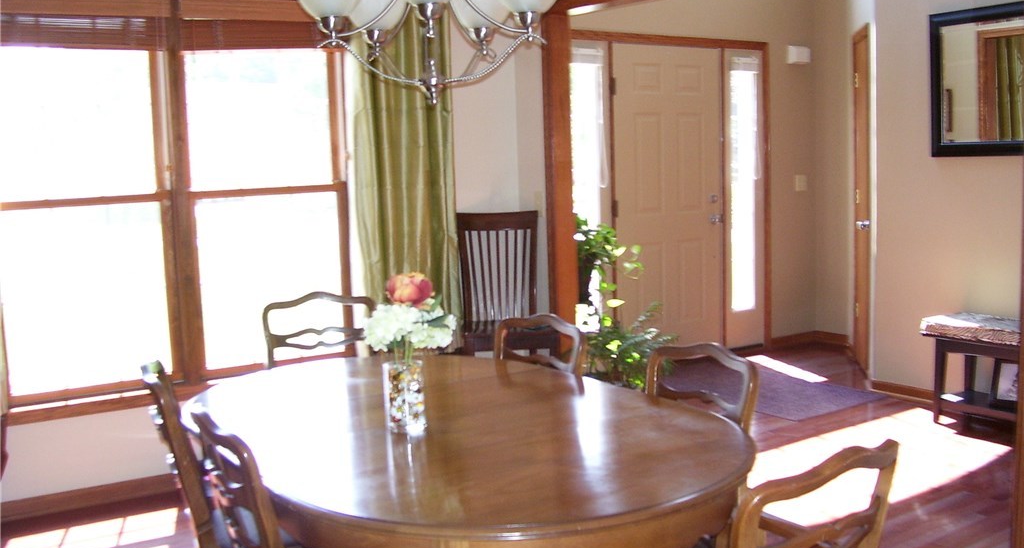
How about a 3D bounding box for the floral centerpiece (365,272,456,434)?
[{"bbox_3d":[-0.257,0.187,2.430,0.220,0.381,0.220,-2,7,-4],"label":"floral centerpiece"}]

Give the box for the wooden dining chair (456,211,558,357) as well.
[{"bbox_3d":[-0.025,0.260,5.018,0.460,1.100,0.500,-2,7,1],"label":"wooden dining chair"}]

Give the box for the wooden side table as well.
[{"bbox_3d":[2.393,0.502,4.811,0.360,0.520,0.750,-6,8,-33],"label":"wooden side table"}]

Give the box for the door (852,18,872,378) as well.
[{"bbox_3d":[2.152,-0.426,6.215,0.050,2.050,0.700,0,7,12],"label":"door"}]

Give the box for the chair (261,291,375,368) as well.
[{"bbox_3d":[-0.634,0.542,3.635,0.510,0.910,0.540,-4,7,-18],"label":"chair"}]

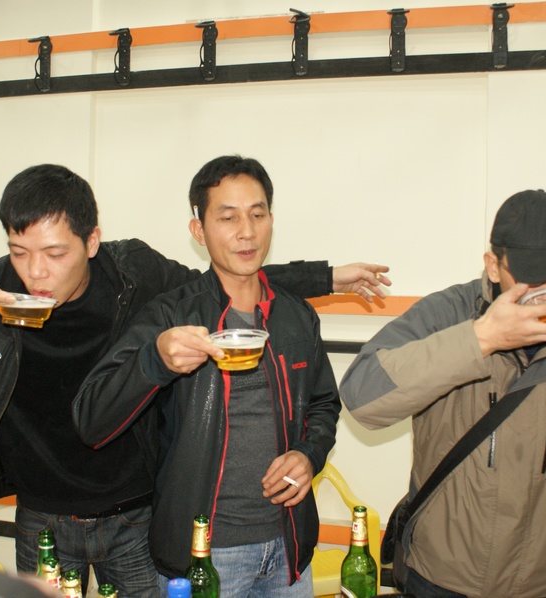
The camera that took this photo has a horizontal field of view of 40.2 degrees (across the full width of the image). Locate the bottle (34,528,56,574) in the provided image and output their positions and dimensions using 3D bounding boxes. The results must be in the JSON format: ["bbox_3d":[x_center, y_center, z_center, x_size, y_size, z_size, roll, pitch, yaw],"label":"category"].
[{"bbox_3d":[-0.398,0.547,1.305,0.073,0.280,0.073,1,2,0],"label":"bottle"}]

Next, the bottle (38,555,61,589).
[{"bbox_3d":[-0.360,0.557,1.205,0.073,0.280,0.073,1,2,0],"label":"bottle"}]

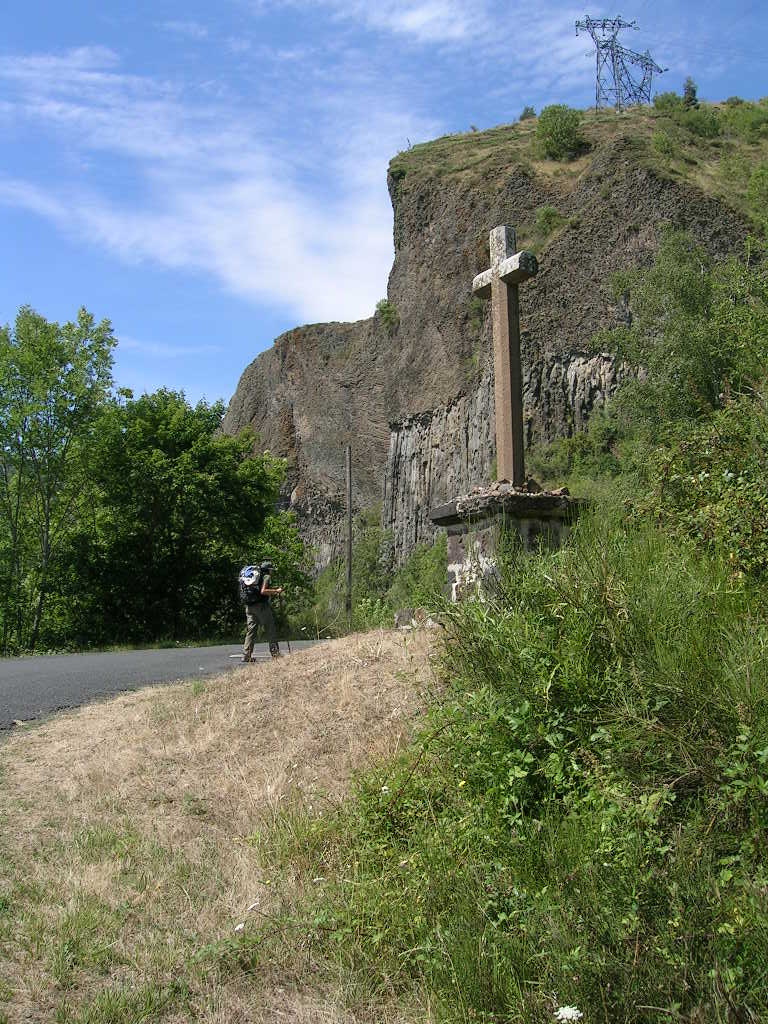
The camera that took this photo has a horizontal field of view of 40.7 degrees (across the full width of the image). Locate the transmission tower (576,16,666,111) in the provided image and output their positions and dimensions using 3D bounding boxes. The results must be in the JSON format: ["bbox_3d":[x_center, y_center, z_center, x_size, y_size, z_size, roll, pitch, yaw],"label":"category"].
[{"bbox_3d":[59.971,-113.489,262.000,21.000,26.000,10.000,-1,-10,3],"label":"transmission tower"}]

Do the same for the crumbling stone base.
[{"bbox_3d":[1.387,0.464,11.578,1.230,1.260,1.230,6,-12,-35],"label":"crumbling stone base"}]

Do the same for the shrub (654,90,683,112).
[{"bbox_3d":[66.261,-95.945,242.000,6.800,5.200,6.000,0,-10,0],"label":"shrub"}]

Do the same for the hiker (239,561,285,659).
[{"bbox_3d":[-2.055,1.662,17.300,0.660,1.700,0.520,5,-11,-31],"label":"hiker"}]

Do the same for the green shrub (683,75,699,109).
[{"bbox_3d":[71.637,-98.282,242.000,3.700,8.300,3.700,0,-10,0],"label":"green shrub"}]

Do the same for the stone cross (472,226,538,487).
[{"bbox_3d":[1.403,-1.794,11.956,0.250,3.100,0.800,6,-12,-35],"label":"stone cross"}]

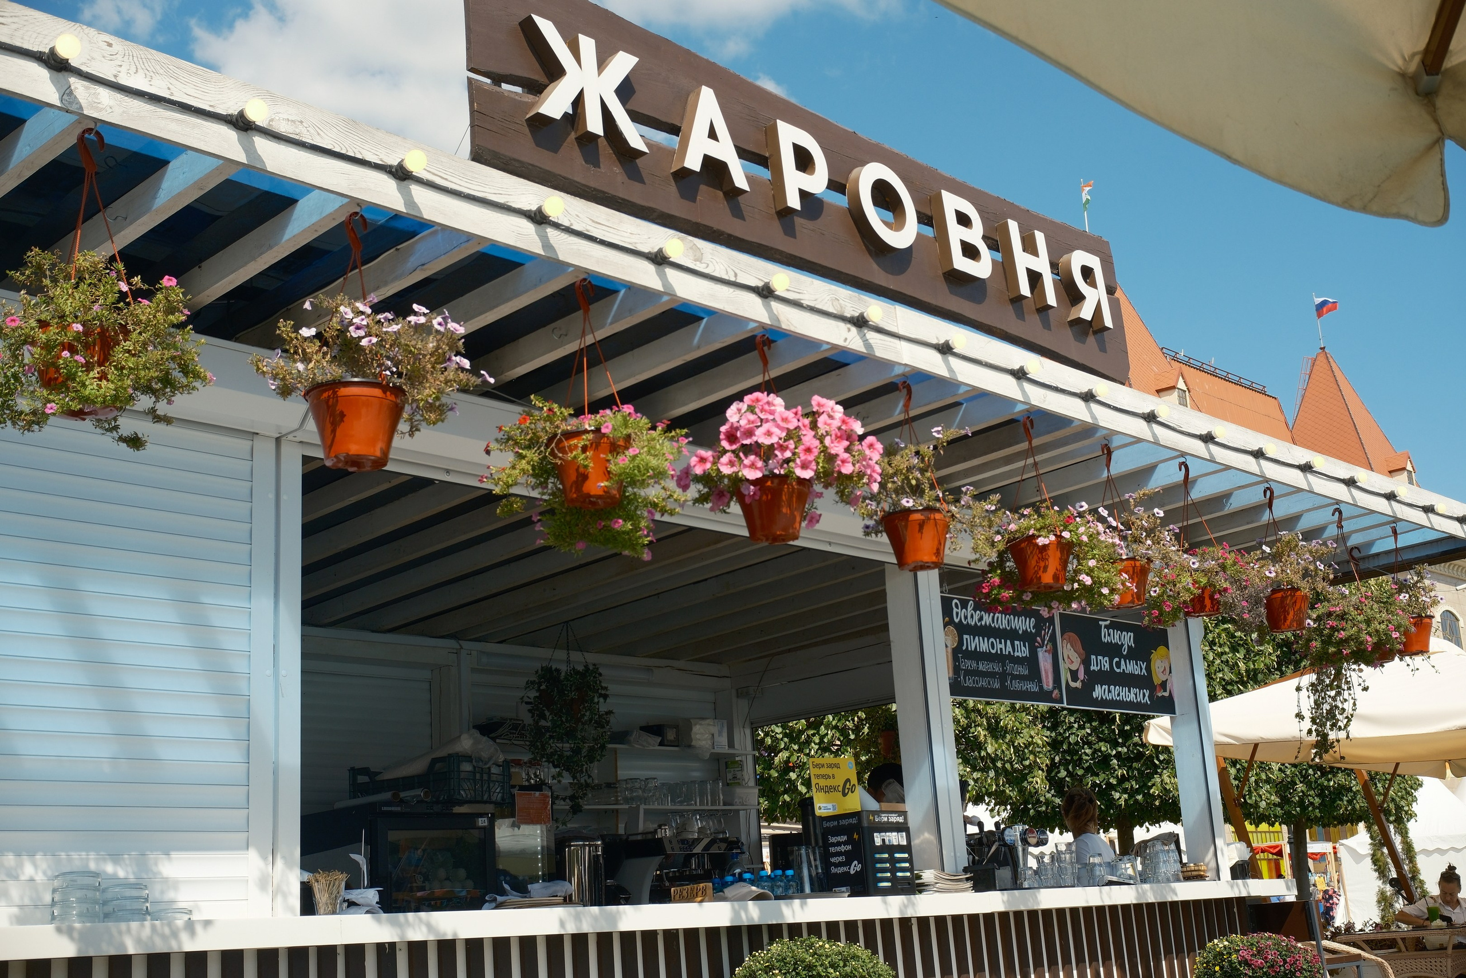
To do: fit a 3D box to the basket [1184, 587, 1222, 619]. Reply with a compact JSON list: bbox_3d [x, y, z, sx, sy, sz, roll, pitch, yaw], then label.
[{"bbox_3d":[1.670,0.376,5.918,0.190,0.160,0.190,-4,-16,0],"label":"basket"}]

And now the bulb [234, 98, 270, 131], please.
[{"bbox_3d":[-1.000,-0.776,3.475,0.047,0.047,0.082,12,-43,-44],"label":"bulb"}]

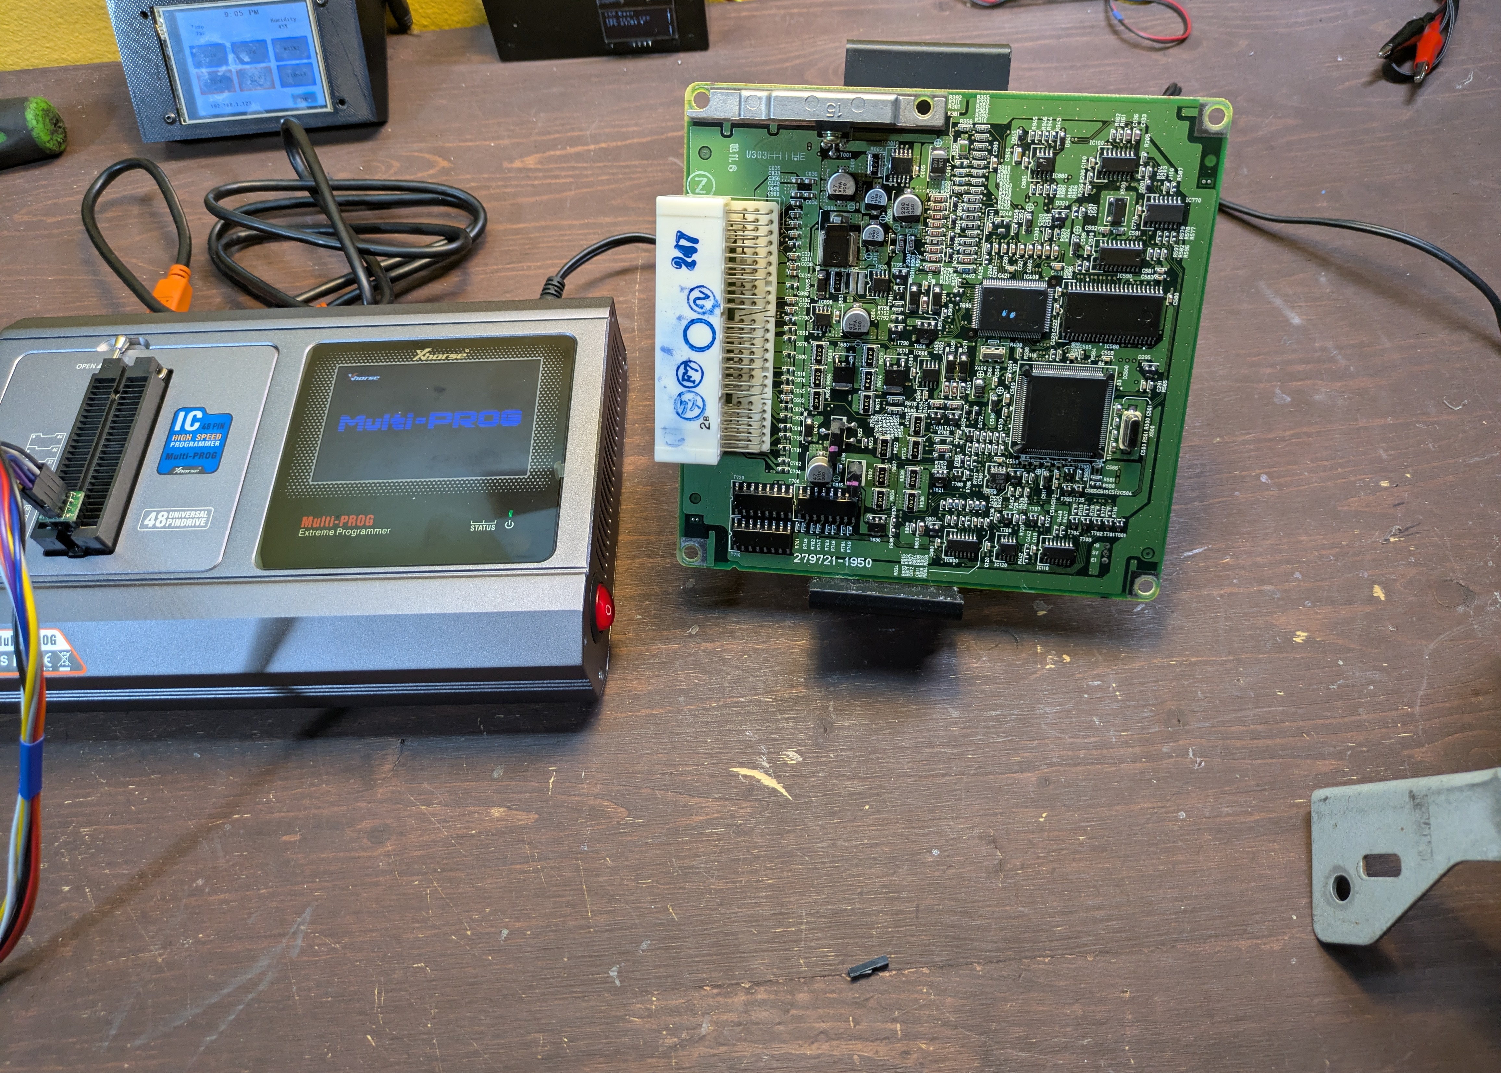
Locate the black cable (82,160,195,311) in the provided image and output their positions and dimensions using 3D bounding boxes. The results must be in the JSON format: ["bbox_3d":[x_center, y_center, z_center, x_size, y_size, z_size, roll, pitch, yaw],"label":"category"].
[{"bbox_3d":[-0.266,-0.130,0.470,0.060,0.031,0.098,-1,61,2],"label":"black cable"}]

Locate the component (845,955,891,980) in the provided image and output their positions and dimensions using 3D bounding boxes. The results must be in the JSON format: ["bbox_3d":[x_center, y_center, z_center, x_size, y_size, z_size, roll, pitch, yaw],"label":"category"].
[{"bbox_3d":[0.036,0.130,0.328,0.013,0.003,0.003,-19,61,-7],"label":"component"}]

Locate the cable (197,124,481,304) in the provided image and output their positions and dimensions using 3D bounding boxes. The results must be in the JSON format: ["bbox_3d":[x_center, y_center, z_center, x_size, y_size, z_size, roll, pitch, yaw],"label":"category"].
[{"bbox_3d":[-0.175,-0.132,0.467,0.121,0.042,0.099,-1,61,2],"label":"cable"}]

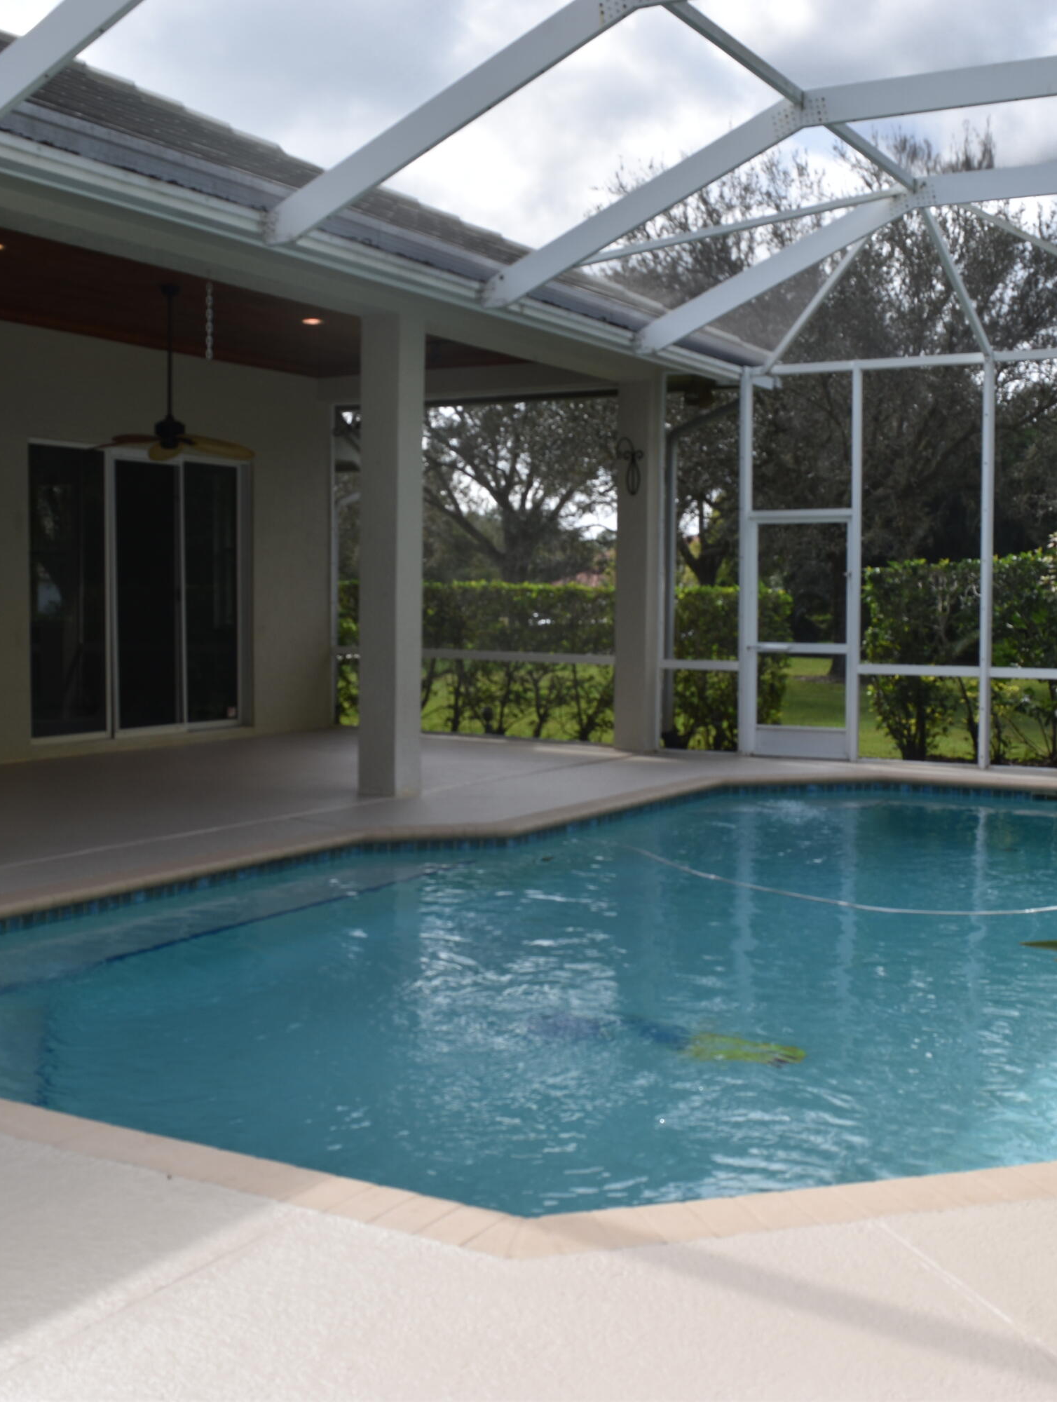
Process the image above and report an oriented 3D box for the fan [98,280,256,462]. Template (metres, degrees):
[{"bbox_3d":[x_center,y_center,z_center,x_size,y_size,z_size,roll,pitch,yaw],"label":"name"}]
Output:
[{"bbox_3d":[-2.482,-2.253,10.931,1.300,1.257,1.300,3,4,31],"label":"fan"}]

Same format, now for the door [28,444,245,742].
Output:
[{"bbox_3d":[-3.314,-0.924,13.771,0.120,2.453,2.635,3,4,31],"label":"door"}]

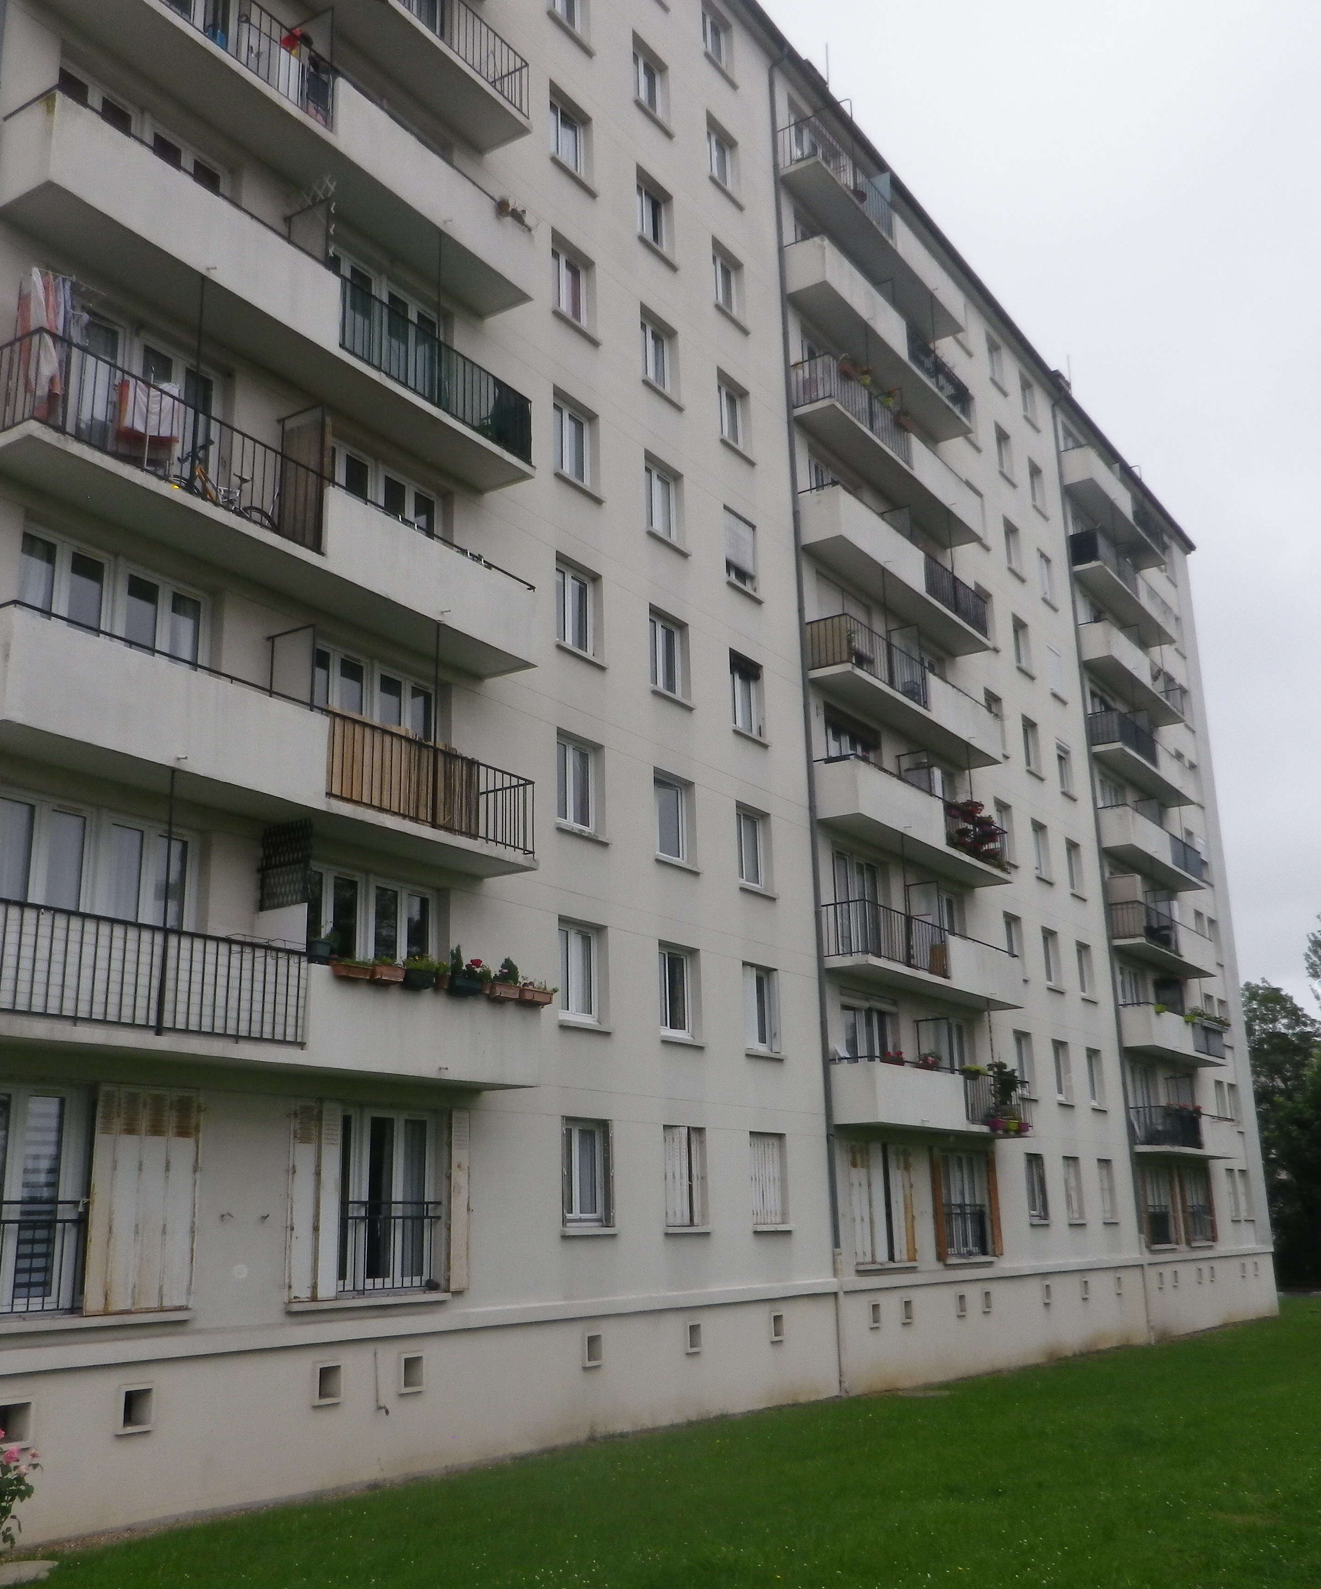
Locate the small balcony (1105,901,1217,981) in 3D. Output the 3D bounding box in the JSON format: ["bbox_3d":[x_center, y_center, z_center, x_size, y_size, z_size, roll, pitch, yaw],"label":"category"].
[{"bbox_3d":[14.745,4.318,44.672,0.872,1.120,7.392,-12,-19,32],"label":"small balcony"}]

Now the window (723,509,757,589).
[{"bbox_3d":[1.378,-4.378,27.588,0.138,1.320,1.141,-12,-19,32],"label":"window"}]

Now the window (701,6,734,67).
[{"bbox_3d":[1.053,-15.197,30.997,0.162,1.395,1.163,-12,-19,32],"label":"window"}]

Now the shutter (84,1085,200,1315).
[{"bbox_3d":[-4.924,3.872,14.683,0.071,2.078,1.192,-12,-19,32],"label":"shutter"}]

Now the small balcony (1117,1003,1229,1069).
[{"bbox_3d":[14.736,6.975,43.809,0.894,1.127,7.370,-12,-19,32],"label":"small balcony"}]

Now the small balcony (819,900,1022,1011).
[{"bbox_3d":[5.451,3.366,30.770,0.890,1.152,7.693,-12,-19,32],"label":"small balcony"}]

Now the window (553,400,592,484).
[{"bbox_3d":[-1.440,-5.472,23.897,0.142,1.395,1.173,-12,-19,32],"label":"window"}]

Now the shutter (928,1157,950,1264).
[{"bbox_3d":[5.403,7.889,29.548,0.110,2.090,0.385,-12,-19,32],"label":"shutter"}]

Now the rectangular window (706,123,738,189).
[{"bbox_3d":[1.050,-12.381,29.960,0.138,1.334,1.155,-12,-19,32],"label":"rectangular window"}]

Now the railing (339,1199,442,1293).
[{"bbox_3d":[-3.125,5.148,17.475,0.051,0.950,1.850,-12,-19,32],"label":"railing"}]

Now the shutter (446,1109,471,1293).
[{"bbox_3d":[-2.375,4.848,18.314,0.102,2.088,0.316,-12,-19,32],"label":"shutter"}]

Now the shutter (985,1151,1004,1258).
[{"bbox_3d":[6.953,8.488,31.791,0.110,2.090,0.385,-12,-19,32],"label":"shutter"}]

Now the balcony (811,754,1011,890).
[{"bbox_3d":[5.286,0.660,30.998,0.872,1.120,7.456,-12,-19,32],"label":"balcony"}]

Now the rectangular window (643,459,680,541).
[{"bbox_3d":[-0.025,-4.823,25.553,0.132,1.426,1.141,-12,-19,32],"label":"rectangular window"}]

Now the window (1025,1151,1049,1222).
[{"bbox_3d":[8.314,8.762,34.131,0.137,1.402,1.072,-12,-19,32],"label":"window"}]

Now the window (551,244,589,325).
[{"bbox_3d":[-1.512,-8.153,24.667,0.142,1.395,1.173,-12,-19,32],"label":"window"}]

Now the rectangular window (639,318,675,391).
[{"bbox_3d":[-0.094,-7.467,26.308,0.132,1.426,1.141,-12,-19,32],"label":"rectangular window"}]

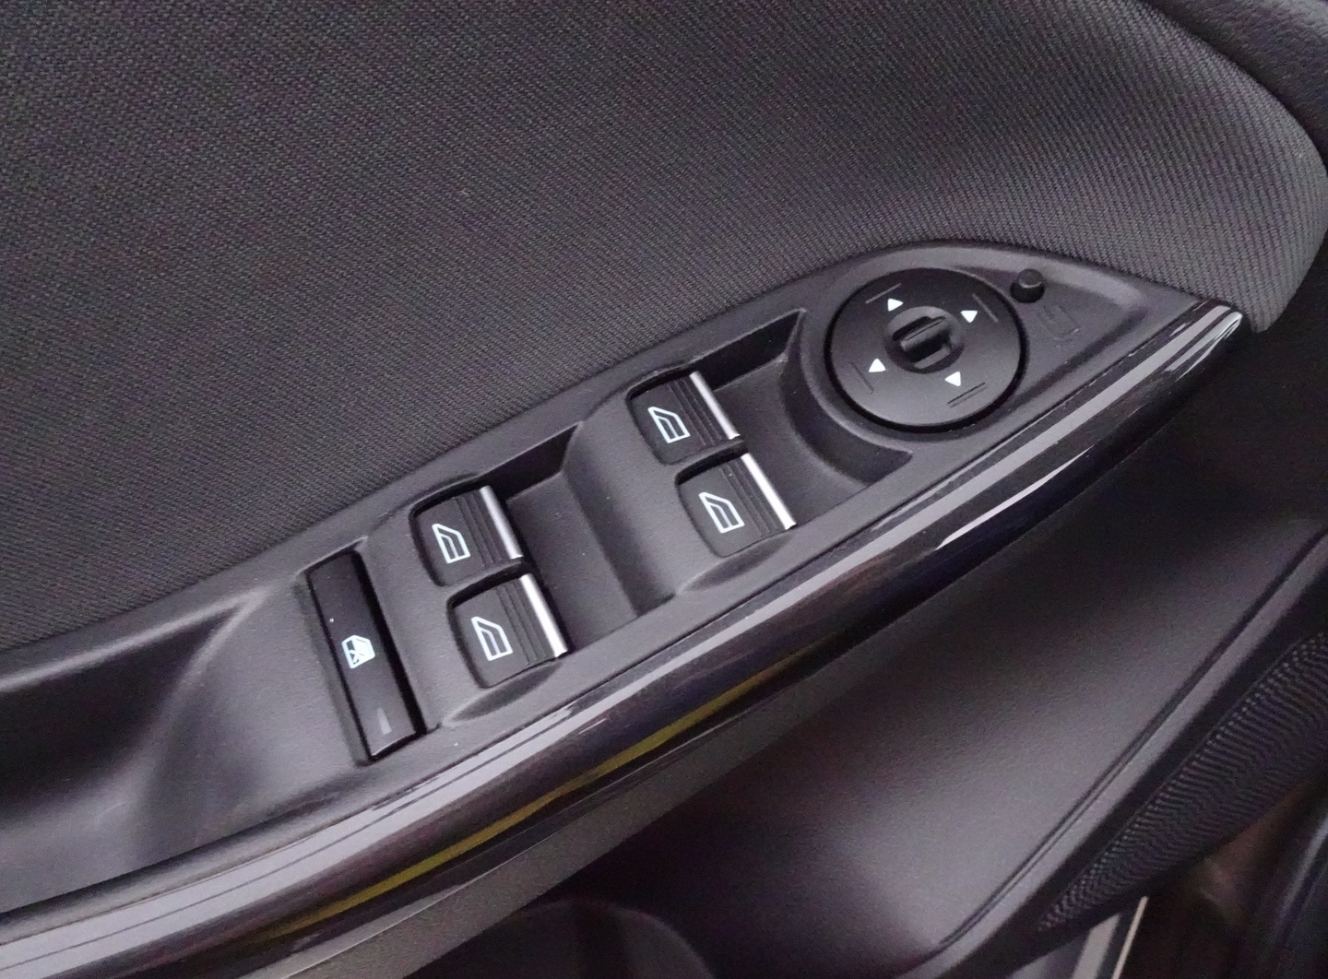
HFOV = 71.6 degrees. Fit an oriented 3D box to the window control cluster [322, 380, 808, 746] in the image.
[{"bbox_3d":[-0.027,0.016,0.220,0.107,0.016,0.049,-29,65,-3],"label":"window control cluster"}]

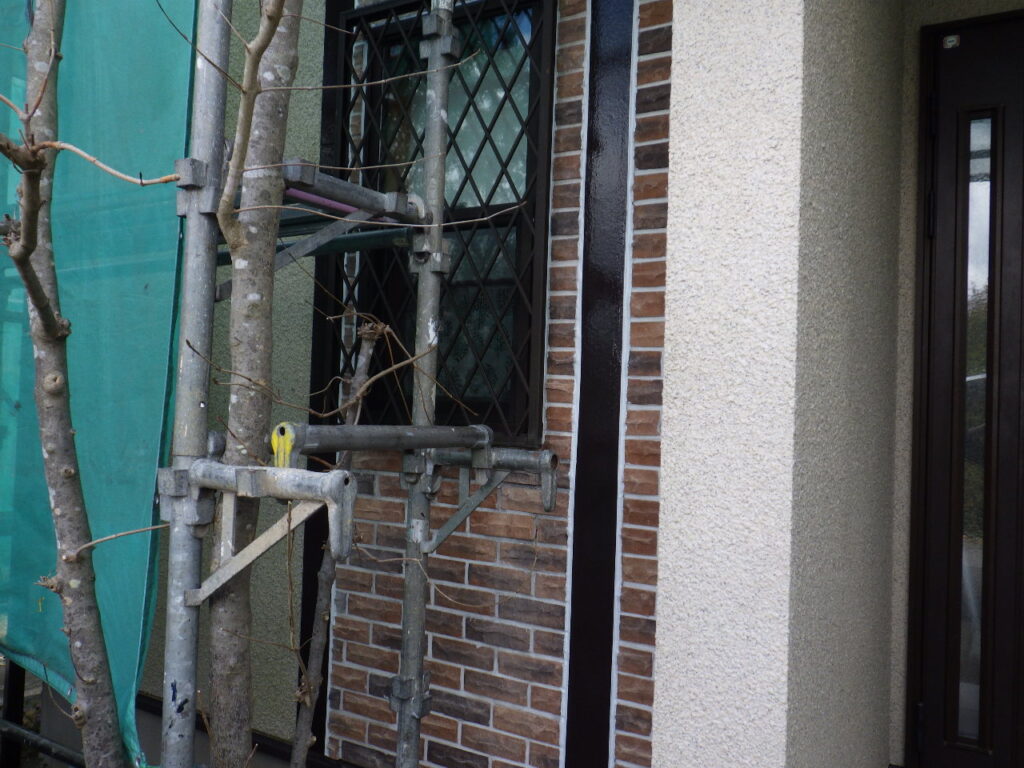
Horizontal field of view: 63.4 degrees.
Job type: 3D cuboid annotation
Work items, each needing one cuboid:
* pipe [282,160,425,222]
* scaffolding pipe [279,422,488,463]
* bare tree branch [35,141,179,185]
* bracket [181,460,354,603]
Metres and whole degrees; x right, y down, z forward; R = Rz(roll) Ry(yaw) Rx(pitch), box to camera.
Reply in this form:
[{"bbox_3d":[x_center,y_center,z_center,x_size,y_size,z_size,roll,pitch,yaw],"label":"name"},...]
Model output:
[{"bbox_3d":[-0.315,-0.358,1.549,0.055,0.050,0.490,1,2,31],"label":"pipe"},{"bbox_3d":[-0.193,0.099,1.442,0.045,0.060,0.535,1,-2,31],"label":"scaffolding pipe"},{"bbox_3d":[-0.568,-0.310,1.160,0.195,0.048,0.050,3,-2,-12],"label":"bare tree branch"},{"bbox_3d":[-0.348,0.227,1.180,0.325,0.225,0.058,1,-3,31],"label":"bracket"}]

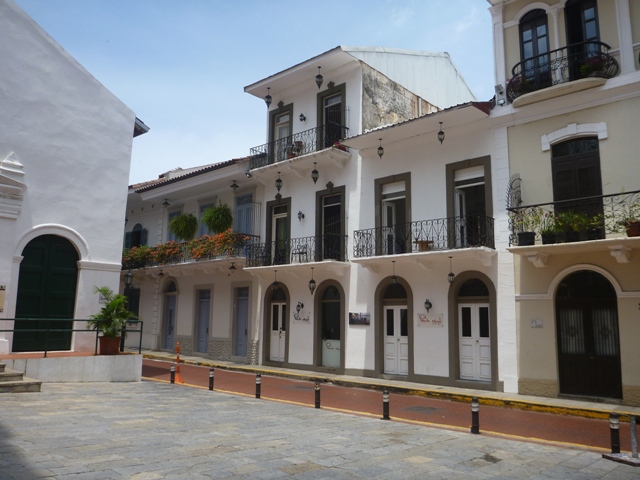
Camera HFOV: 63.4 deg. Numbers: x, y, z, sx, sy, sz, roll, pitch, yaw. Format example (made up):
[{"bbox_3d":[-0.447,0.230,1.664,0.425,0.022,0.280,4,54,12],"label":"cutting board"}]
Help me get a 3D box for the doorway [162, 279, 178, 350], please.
[{"bbox_3d":[-7.334,3.696,25.574,1.181,3.377,0.240,-7,-12,43],"label":"doorway"}]

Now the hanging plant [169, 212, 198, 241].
[{"bbox_3d":[-5.778,-0.574,21.996,1.037,1.110,1.001,1,-9,0],"label":"hanging plant"}]

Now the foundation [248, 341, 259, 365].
[{"bbox_3d":[-2.673,4.546,20.893,0.611,0.964,0.180,-7,-12,41],"label":"foundation"}]

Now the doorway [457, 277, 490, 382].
[{"bbox_3d":[4.457,2.576,14.926,1.077,2.940,0.240,-7,-12,41],"label":"doorway"}]

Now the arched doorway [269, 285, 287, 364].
[{"bbox_3d":[-1.590,3.286,20.226,1.033,2.890,0.240,-7,-12,41],"label":"arched doorway"}]

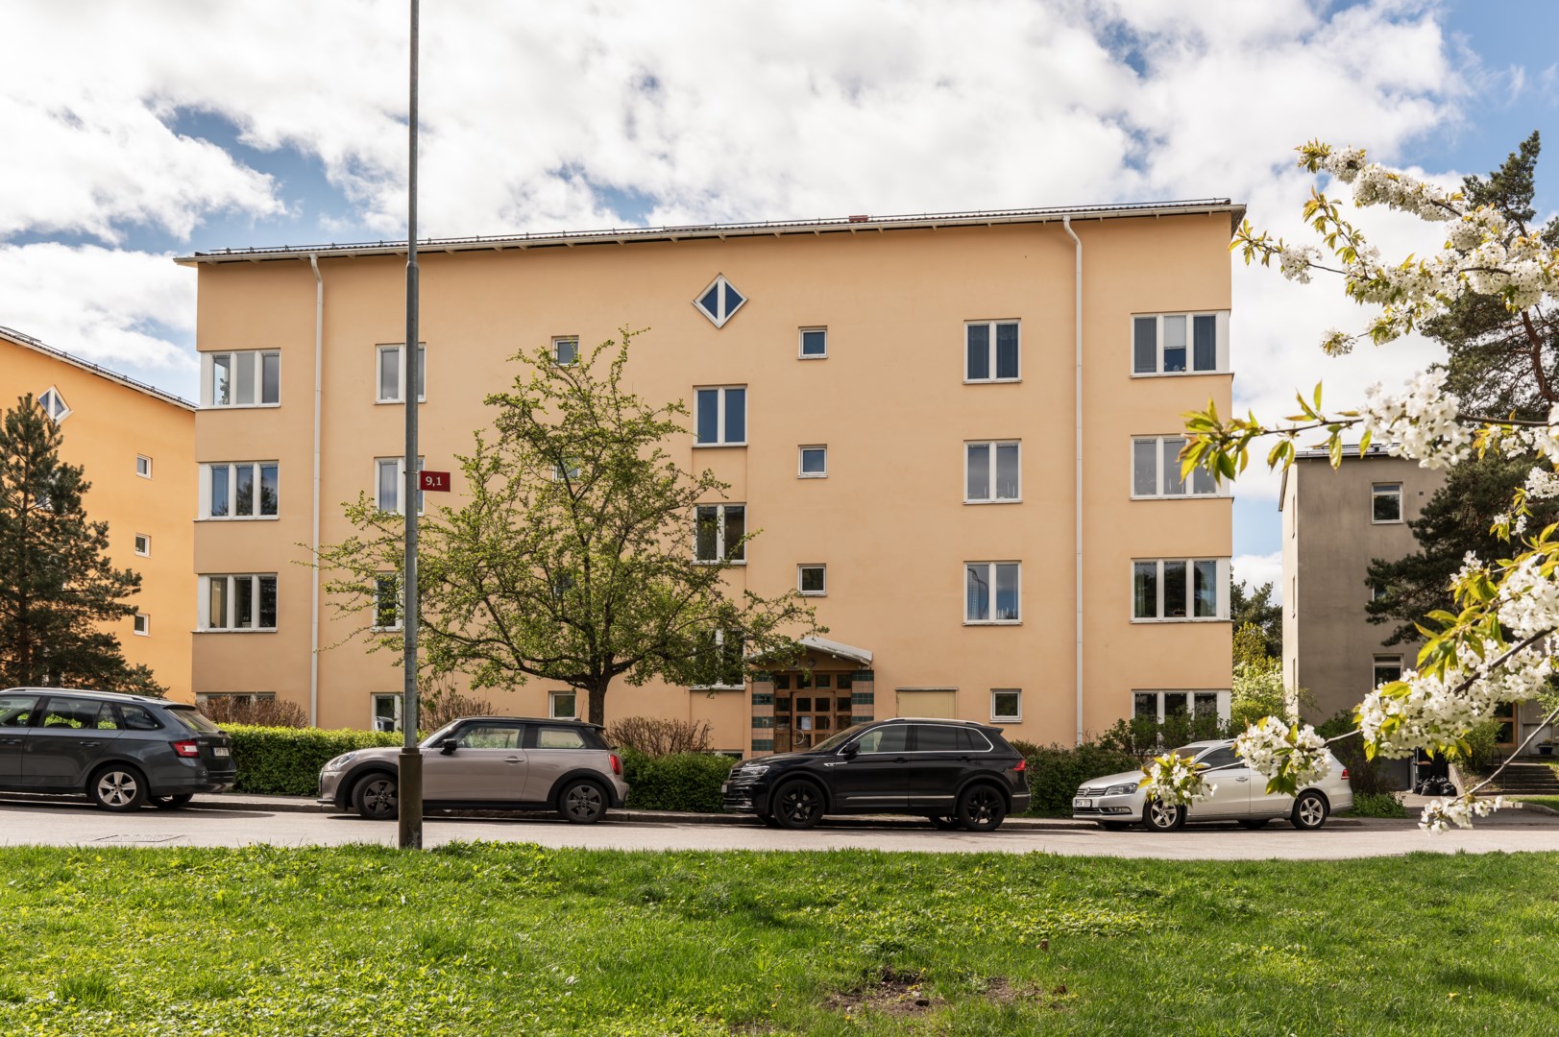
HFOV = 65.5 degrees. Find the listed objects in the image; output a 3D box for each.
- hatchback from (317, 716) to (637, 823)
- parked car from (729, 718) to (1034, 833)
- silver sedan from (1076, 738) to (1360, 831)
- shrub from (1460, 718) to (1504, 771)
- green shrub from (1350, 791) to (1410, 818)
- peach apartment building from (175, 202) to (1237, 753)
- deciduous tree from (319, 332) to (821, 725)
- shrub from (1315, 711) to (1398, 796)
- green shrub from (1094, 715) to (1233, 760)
[{"bbox_3d":[-4.170,3.350,16.700,3.850,1.420,1.730,1,-5,-12],"label":"hatchback"},{"bbox_3d":[1.450,3.810,18.550,4.490,1.650,1.860,1,-5,-13],"label":"parked car"},{"bbox_3d":[7.630,4.580,21.300,4.770,1.510,1.830,1,-5,-15],"label":"silver sedan"},{"bbox_3d":[19.719,6.371,34.000,1.300,1.500,1.300,-1,-5,7],"label":"shrub"},{"bbox_3d":[11.218,5.383,22.800,1.200,0.520,0.800,-1,-5,7],"label":"green shrub"},{"bbox_3d":[-1.457,-0.384,34.214,25.300,12.800,11.200,-1,-5,7],"label":"peach apartment building"},{"bbox_3d":[-3.849,0.682,23.000,9.300,8.200,8.200,-1,-5,7],"label":"deciduous tree"},{"bbox_3d":[13.060,5.346,27.500,1.900,2.000,1.700,-1,-5,7],"label":"shrub"},{"bbox_3d":[7.769,4.615,24.500,2.800,1.400,1.500,-1,-5,7],"label":"green shrub"}]

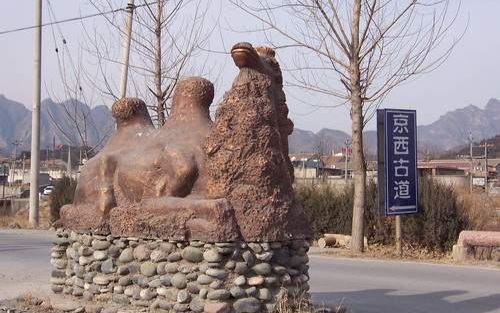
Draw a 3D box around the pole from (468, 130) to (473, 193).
[{"bbox_3d":[28.494,0.775,112.000,0.330,8.100,0.330,0,-1,0],"label":"pole"}]

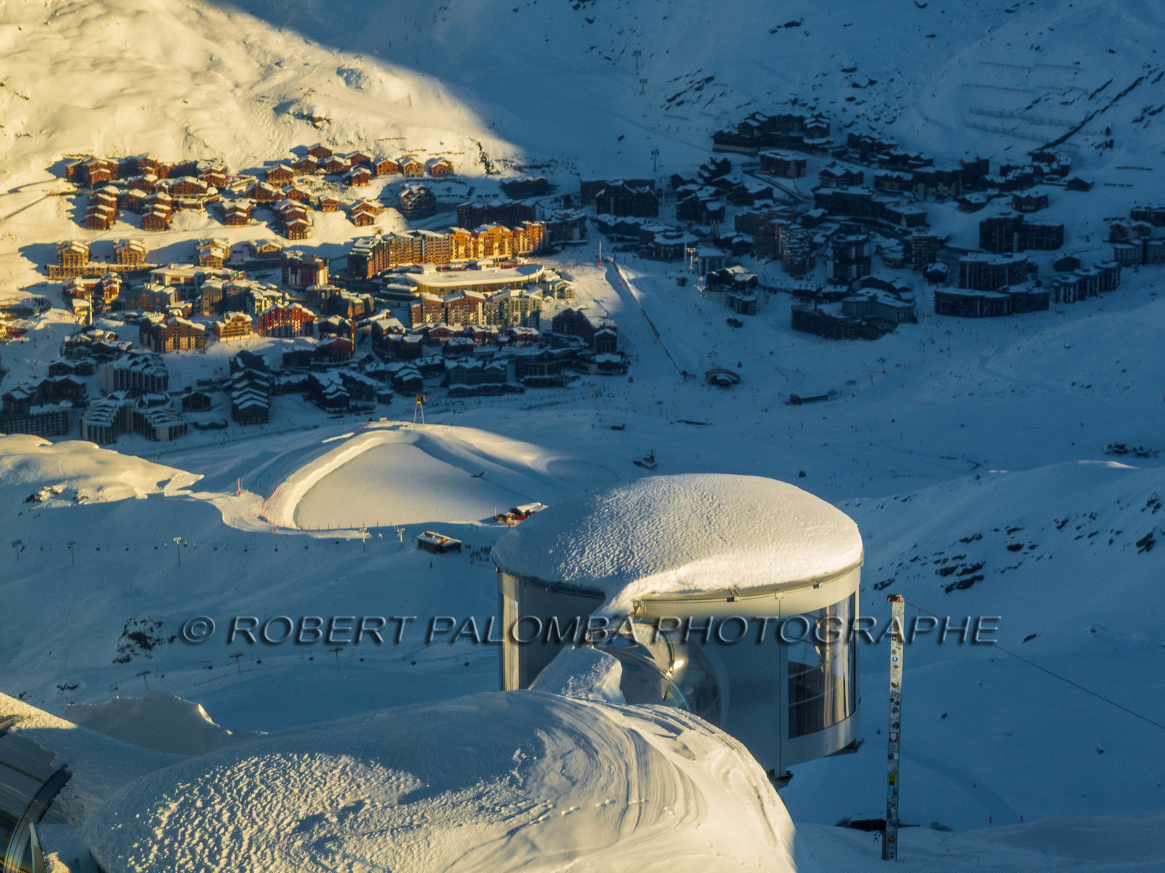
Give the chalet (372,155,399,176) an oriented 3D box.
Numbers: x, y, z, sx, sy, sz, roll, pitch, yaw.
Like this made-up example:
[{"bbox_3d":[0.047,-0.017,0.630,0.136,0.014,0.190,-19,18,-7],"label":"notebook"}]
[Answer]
[{"bbox_3d":[-155.810,-213.560,4272.660,17.200,12.850,14.170,-5,15,-19],"label":"chalet"}]

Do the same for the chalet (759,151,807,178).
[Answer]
[{"bbox_3d":[149.370,-203.158,4042.142,17.000,13.300,37.000,-11,18,-36],"label":"chalet"}]

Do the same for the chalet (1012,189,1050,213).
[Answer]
[{"bbox_3d":[346.110,-181.610,4177.540,27.830,13.660,18.220,1,14,5],"label":"chalet"}]

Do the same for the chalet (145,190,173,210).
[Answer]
[{"bbox_3d":[-310.471,-172.965,3969.120,15.500,13.000,15.000,5,15,19],"label":"chalet"}]

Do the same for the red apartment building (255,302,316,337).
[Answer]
[{"bbox_3d":[-216.790,-85.070,3951.860,41.490,22.770,16.190,0,14,-1],"label":"red apartment building"}]

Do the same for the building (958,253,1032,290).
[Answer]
[{"bbox_3d":[323.740,-128.660,4254.450,54.800,21.900,27.400,-1,14,-6],"label":"building"}]

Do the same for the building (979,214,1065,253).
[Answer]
[{"bbox_3d":[333.100,-153.740,4103.660,62.740,25.810,19.230,1,14,4],"label":"building"}]

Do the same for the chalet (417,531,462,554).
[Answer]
[{"bbox_3d":[-90.060,65.720,3413.120,15.200,9.000,26.000,-11,17,-36],"label":"chalet"}]

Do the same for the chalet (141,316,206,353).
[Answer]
[{"bbox_3d":[-313.780,-83.280,4154.100,34.500,27.400,38.600,-7,16,-27],"label":"chalet"}]

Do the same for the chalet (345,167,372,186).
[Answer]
[{"bbox_3d":[-175.710,-204.570,4250.400,17.200,12.650,14.670,-5,15,-18],"label":"chalet"}]

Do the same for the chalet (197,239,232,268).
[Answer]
[{"bbox_3d":[-263.636,-131.198,3878.838,20.000,16.000,22.000,2,14,8],"label":"chalet"}]

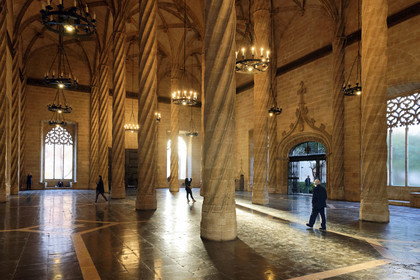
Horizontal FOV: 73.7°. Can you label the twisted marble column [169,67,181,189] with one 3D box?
[{"bbox_3d":[-3.763,-1.144,29.936,1.080,13.430,1.080,0,0,0],"label":"twisted marble column"}]

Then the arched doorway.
[{"bbox_3d":[8.193,2.328,23.530,0.600,4.496,3.750,2,-4,-29],"label":"arched doorway"}]

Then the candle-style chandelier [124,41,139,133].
[{"bbox_3d":[-8.689,-5.954,31.310,1.750,10.340,1.750,0,0,0],"label":"candle-style chandelier"}]

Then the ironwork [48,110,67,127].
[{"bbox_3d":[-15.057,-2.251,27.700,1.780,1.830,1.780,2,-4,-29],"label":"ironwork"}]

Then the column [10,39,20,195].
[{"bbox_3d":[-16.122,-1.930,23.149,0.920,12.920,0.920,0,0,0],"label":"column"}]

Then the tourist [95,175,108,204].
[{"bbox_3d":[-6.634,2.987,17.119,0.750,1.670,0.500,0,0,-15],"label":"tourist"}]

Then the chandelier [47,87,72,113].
[{"bbox_3d":[-11.518,-3.129,21.500,1.850,2.035,1.850,2,-4,-29],"label":"chandelier"}]

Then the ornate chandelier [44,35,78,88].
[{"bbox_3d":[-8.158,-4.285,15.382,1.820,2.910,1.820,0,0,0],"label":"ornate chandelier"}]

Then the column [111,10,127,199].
[{"bbox_3d":[-6.594,-2.272,20.200,1.030,12.986,1.030,2,-4,-29],"label":"column"}]

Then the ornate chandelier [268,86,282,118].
[{"bbox_3d":[4.911,-2.986,22.000,1.650,2.279,1.650,2,-4,-29],"label":"ornate chandelier"}]

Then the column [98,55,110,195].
[{"bbox_3d":[-10.001,-1.585,26.492,1.050,13.200,1.050,0,0,0],"label":"column"}]

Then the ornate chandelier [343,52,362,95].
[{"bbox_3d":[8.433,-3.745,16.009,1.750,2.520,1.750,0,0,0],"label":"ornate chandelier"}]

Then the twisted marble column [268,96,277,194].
[{"bbox_3d":[5.960,-0.238,26.700,0.950,10.871,0.950,2,-4,-29],"label":"twisted marble column"}]

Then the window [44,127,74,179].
[{"bbox_3d":[-16.800,1.507,31.255,2.891,6.028,0.450,2,-4,-29],"label":"window"}]

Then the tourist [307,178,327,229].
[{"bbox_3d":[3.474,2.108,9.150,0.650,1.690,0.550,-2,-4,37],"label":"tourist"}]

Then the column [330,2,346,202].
[{"bbox_3d":[9.454,-2.391,20.600,1.020,13.684,1.020,2,-4,-29],"label":"column"}]

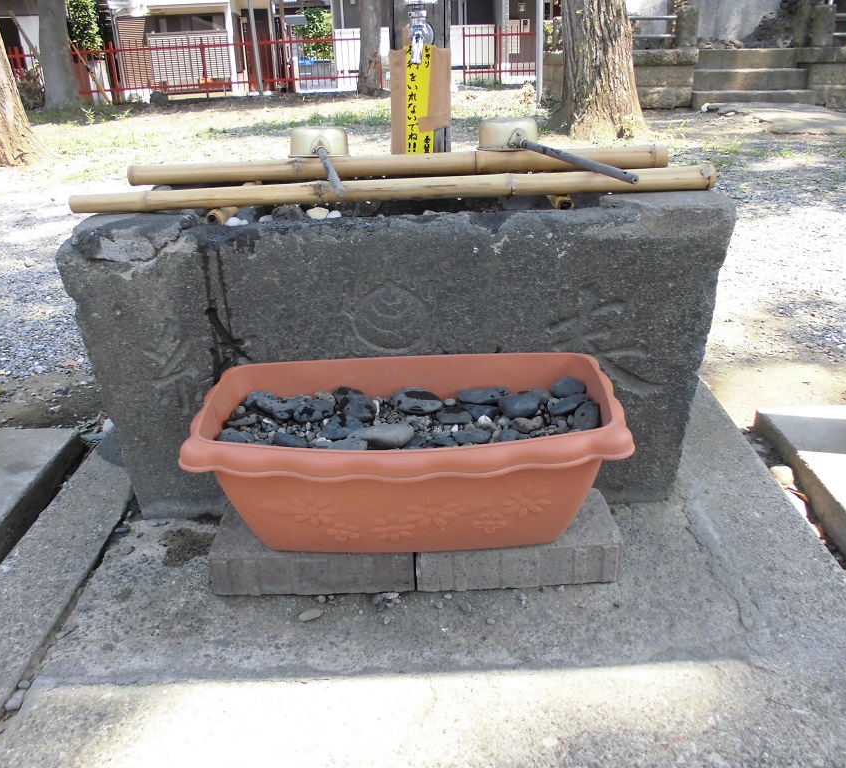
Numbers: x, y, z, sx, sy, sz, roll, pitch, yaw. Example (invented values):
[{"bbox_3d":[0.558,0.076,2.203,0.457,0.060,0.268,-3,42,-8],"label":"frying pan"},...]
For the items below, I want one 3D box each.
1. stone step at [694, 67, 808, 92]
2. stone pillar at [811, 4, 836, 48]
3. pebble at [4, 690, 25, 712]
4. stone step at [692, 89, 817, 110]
[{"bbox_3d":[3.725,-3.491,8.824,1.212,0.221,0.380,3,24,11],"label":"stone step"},{"bbox_3d":[4.511,-4.050,8.719,0.224,0.429,0.230,3,24,11],"label":"stone pillar"},{"bbox_3d":[-0.567,0.442,1.067,0.019,0.014,0.031,-1,25,1],"label":"pebble"},{"bbox_3d":[3.827,-3.357,9.050,1.429,0.205,0.360,-1,24,0],"label":"stone step"}]

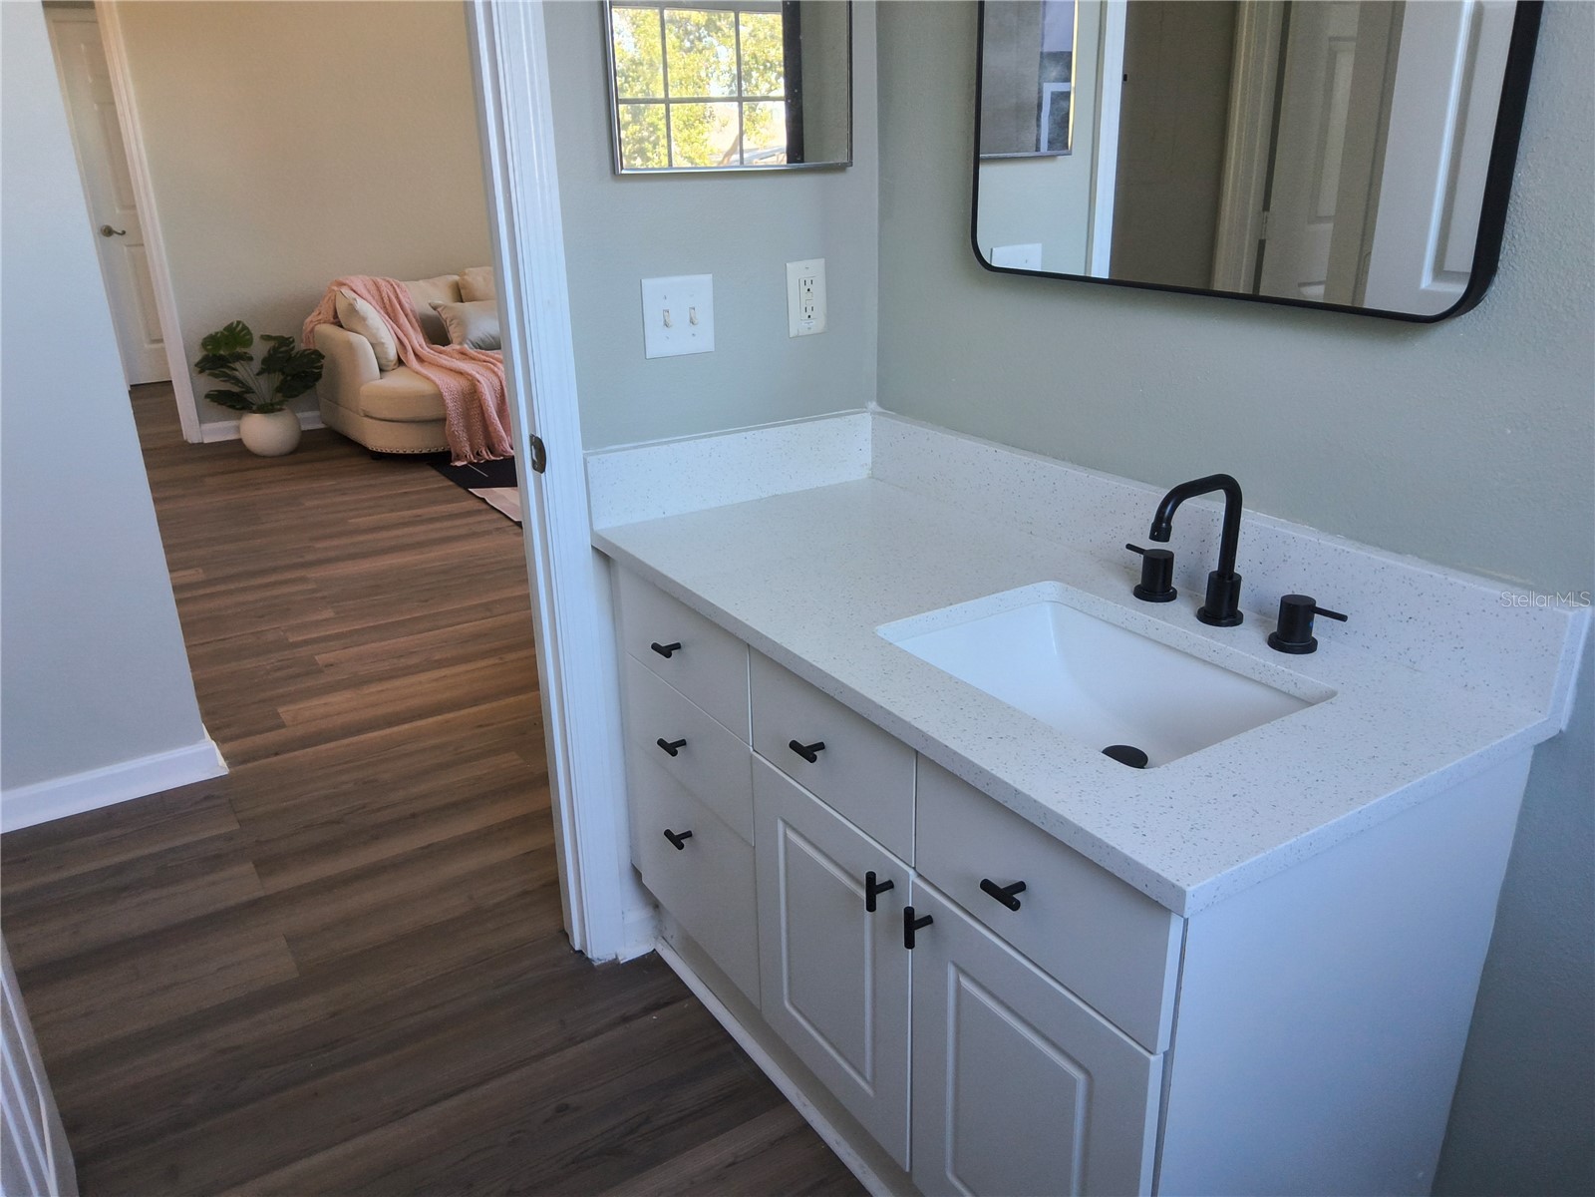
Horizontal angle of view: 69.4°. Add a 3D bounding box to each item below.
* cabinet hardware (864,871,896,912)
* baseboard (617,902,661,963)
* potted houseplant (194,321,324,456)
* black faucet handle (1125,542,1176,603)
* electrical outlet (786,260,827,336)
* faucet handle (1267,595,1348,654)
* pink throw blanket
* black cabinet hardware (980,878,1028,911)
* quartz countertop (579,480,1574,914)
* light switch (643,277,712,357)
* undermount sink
[{"bbox_3d":[0.089,0.317,1.253,0.034,0.051,0.012,-13,24,-31],"label":"cabinet hardware"},{"bbox_3d":[-0.288,0.607,2.096,0.068,0.098,0.020,-14,24,-29],"label":"baseboard"},{"bbox_3d":[-2.599,-1.026,5.631,0.580,0.640,0.510,-13,24,-31],"label":"potted houseplant"},{"bbox_3d":[0.453,-0.035,1.488,0.054,0.056,0.084,-14,24,-29],"label":"black faucet handle"},{"bbox_3d":[0.017,-0.496,1.909,0.074,0.119,0.009,-14,24,-29],"label":"electrical outlet"},{"bbox_3d":[0.577,0.033,1.302,0.054,0.056,0.086,-14,24,-29],"label":"faucet handle"},{"bbox_3d":[-2.005,-1.245,6.055,0.924,0.813,1.225,-14,24,-29],"label":"pink throw blanket"},{"bbox_3d":[0.198,0.273,1.074,0.030,0.011,0.048,-14,24,-29],"label":"black cabinet hardware"},{"bbox_3d":[0.220,0.014,1.478,0.554,0.025,1.144,-13,24,-31],"label":"quartz countertop"},{"bbox_3d":[-0.182,-0.438,1.794,0.120,0.119,0.016,-14,24,-29],"label":"light switch"},{"bbox_3d":[0.333,0.156,1.333,0.316,0.155,0.444,-13,24,-31],"label":"undermount sink"}]

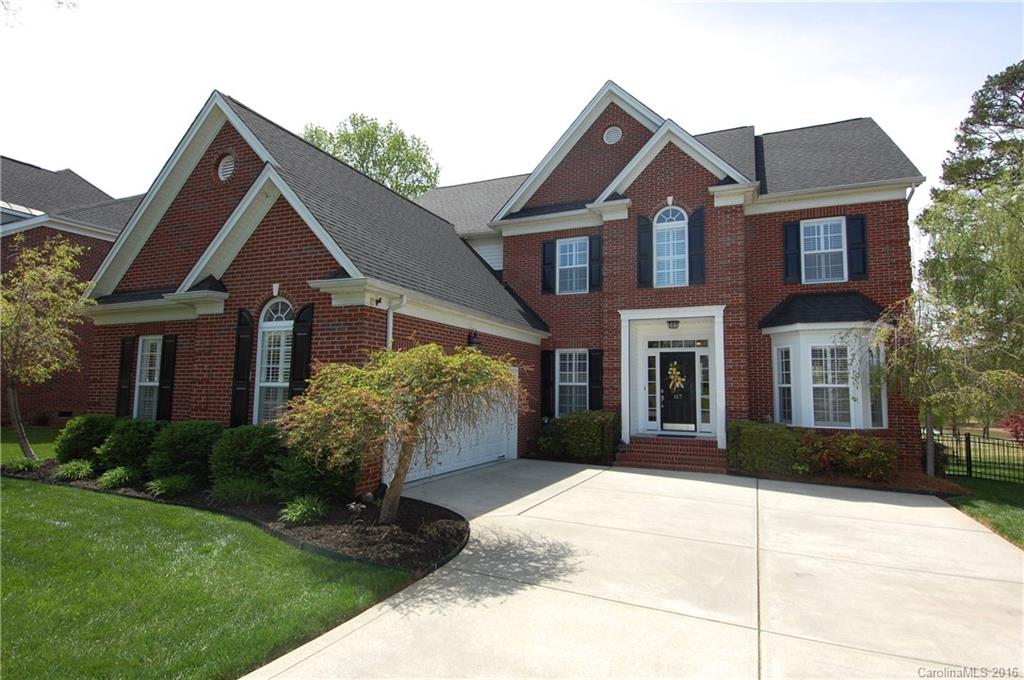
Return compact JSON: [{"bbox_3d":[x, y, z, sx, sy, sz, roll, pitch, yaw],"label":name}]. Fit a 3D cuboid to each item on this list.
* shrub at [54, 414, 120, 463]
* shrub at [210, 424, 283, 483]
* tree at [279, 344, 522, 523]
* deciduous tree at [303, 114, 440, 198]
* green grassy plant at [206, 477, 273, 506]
[{"bbox_3d":[-7.113,1.707,8.730,1.020,0.880,1.000,-1,-6,25],"label":"shrub"},{"bbox_3d":[-3.654,1.651,7.110,1.030,0.890,1.000,-1,-6,25],"label":"shrub"},{"bbox_3d":[-1.220,1.038,5.660,2.600,1.920,2.350,-1,-6,25],"label":"tree"},{"bbox_3d":[-7.345,-4.021,26.319,8.000,15.800,7.800,-1,-6,25],"label":"deciduous tree"},{"bbox_3d":[-3.740,2.035,7.076,0.800,0.380,0.700,-1,-6,25],"label":"green grassy plant"}]

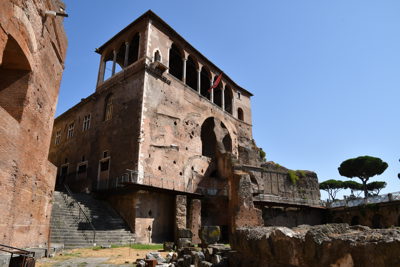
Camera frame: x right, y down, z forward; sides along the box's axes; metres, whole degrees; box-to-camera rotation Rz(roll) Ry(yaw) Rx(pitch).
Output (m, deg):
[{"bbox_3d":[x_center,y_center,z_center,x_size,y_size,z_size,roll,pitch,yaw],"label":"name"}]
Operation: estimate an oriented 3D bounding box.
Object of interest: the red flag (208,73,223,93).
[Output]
[{"bbox_3d":[2.454,-8.080,42.109,2.753,2.650,0.500,-15,-25,34],"label":"red flag"}]

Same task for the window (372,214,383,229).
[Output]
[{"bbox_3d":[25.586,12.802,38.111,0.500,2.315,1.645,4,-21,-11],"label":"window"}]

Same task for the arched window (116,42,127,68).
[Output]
[{"bbox_3d":[-10.620,-10.461,36.897,2.346,5.037,0.500,-17,-26,37],"label":"arched window"}]

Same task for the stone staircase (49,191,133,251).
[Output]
[{"bbox_3d":[-10.980,7.750,25.031,6.686,4.971,7.355,-15,-25,34],"label":"stone staircase"}]

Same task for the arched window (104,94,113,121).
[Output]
[{"bbox_3d":[-12.004,-3.464,35.350,1.810,4.075,0.400,-17,-26,37],"label":"arched window"}]

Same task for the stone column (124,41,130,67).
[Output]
[{"bbox_3d":[-9.607,-10.576,35.966,0.500,4.522,0.500,-17,-26,37],"label":"stone column"}]

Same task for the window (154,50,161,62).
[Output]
[{"bbox_3d":[-5.456,-9.767,34.023,0.350,1.776,1.073,-15,-25,34],"label":"window"}]

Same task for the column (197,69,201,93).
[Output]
[{"bbox_3d":[-0.193,-8.019,41.086,0.500,4.707,0.500,-15,-25,34],"label":"column"}]

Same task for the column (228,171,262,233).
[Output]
[{"bbox_3d":[4.961,7.654,28.931,3.600,7.359,1.700,15,-25,-35],"label":"column"}]

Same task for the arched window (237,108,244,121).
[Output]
[{"bbox_3d":[7.629,-3.593,50.323,0.400,2.568,1.864,-18,-27,40],"label":"arched window"}]

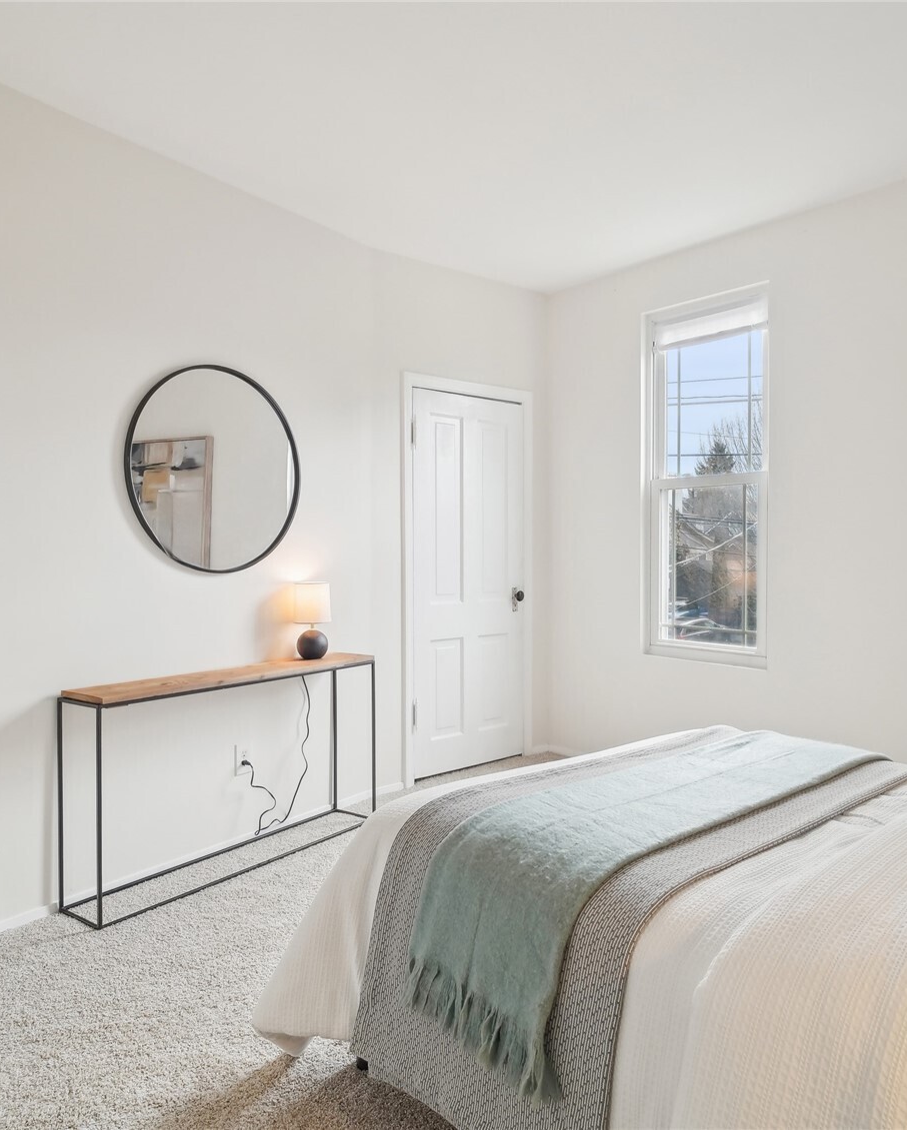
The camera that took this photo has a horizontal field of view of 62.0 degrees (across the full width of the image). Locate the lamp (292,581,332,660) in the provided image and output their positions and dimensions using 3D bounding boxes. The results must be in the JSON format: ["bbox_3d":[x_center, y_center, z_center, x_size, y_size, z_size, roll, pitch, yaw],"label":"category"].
[{"bbox_3d":[-0.584,0.236,3.131,0.154,0.327,0.154,0,0,0],"label":"lamp"}]

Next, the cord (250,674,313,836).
[{"bbox_3d":[-0.710,0.785,3.143,0.070,0.655,0.316,0,1,37],"label":"cord"}]

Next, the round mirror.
[{"bbox_3d":[-0.896,-0.365,2.915,0.030,0.786,0.786,0,1,37],"label":"round mirror"}]

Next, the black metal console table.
[{"bbox_3d":[-0.802,0.759,2.845,0.242,0.713,1.213,0,1,37],"label":"black metal console table"}]

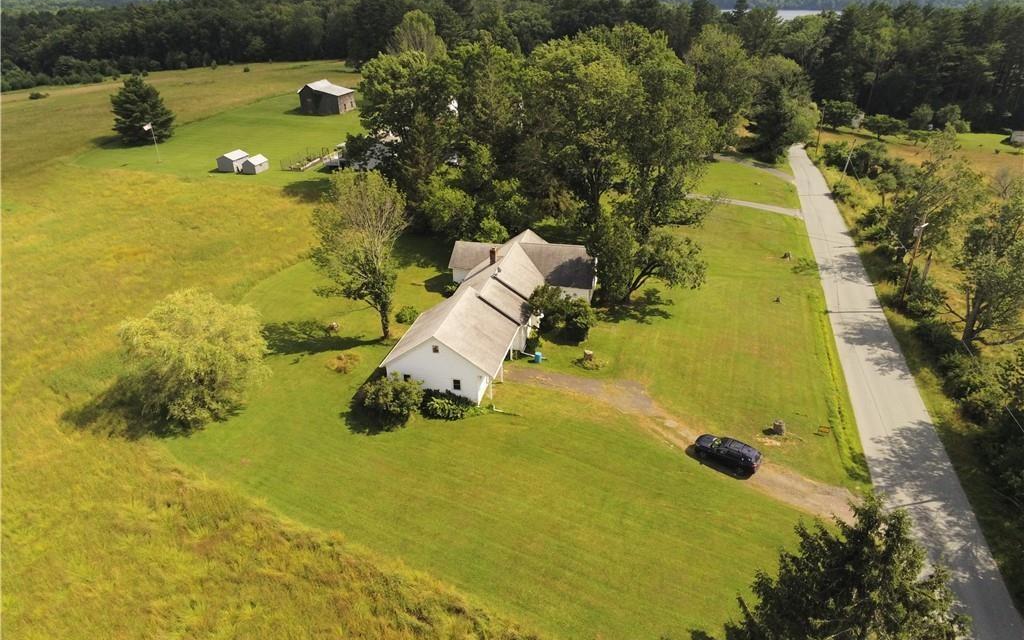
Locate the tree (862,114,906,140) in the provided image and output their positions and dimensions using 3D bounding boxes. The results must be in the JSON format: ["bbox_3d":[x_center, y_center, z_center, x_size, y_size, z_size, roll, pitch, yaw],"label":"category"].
[{"bbox_3d":[93.962,-48.720,171.764,9.820,6.720,9.820,0,26,0],"label":"tree"}]

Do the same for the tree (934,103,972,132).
[{"bbox_3d":[110.715,-50.861,171.011,9.048,7.320,9.000,15,30,29],"label":"tree"}]

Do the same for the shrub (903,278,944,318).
[{"bbox_3d":[45.828,-2.400,75.832,3.950,4.320,3.950,0,26,0],"label":"shrub"}]

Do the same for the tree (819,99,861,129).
[{"bbox_3d":[83.773,-52.591,174.043,10.743,7.806,10.743,11,28,22],"label":"tree"}]

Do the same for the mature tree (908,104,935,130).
[{"bbox_3d":[104.479,-51.890,173.596,6.634,6.931,6.634,14,29,27],"label":"mature tree"}]

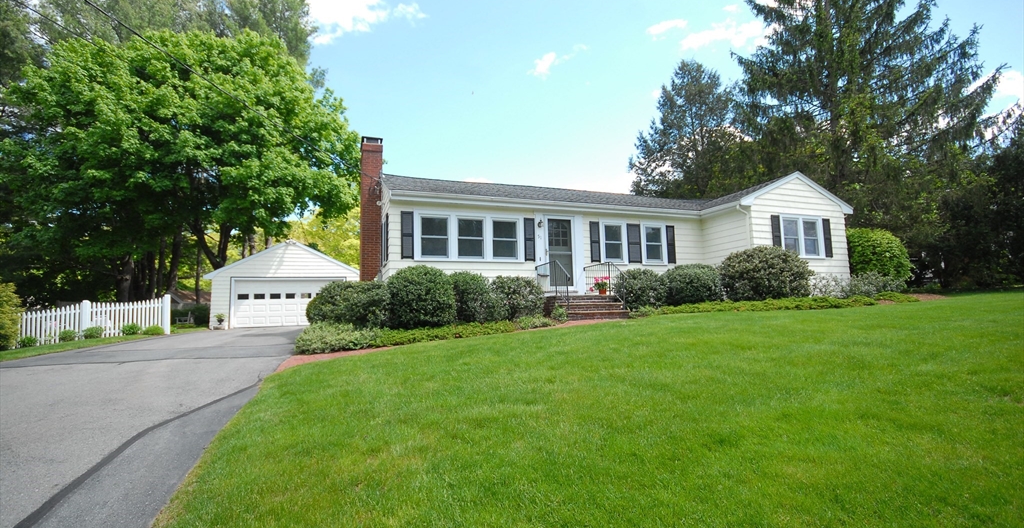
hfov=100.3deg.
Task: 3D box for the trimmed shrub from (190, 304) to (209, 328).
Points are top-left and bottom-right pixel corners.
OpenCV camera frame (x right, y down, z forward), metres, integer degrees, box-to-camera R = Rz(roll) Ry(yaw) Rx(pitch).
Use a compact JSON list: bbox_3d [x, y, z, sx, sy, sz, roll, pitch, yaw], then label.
[{"bbox_3d":[-18.254,3.013,25.000,1.200,1.400,1.150,1,-6,-19],"label":"trimmed shrub"}]

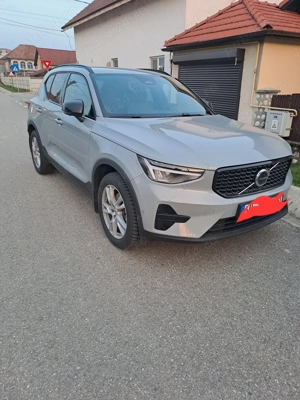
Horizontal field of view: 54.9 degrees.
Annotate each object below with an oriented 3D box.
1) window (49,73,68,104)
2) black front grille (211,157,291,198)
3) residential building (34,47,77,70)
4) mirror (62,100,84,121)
[{"bbox_3d":[-1.219,-1.486,3.883,0.070,0.430,0.650,10,13,-38],"label":"window"},{"bbox_3d":[0.875,-0.181,2.305,0.980,0.260,0.110,-13,26,-31],"label":"black front grille"},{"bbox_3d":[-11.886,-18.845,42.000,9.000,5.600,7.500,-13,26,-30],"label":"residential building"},{"bbox_3d":[-0.781,-0.913,2.960,0.220,0.200,0.130,-13,26,-32],"label":"mirror"}]

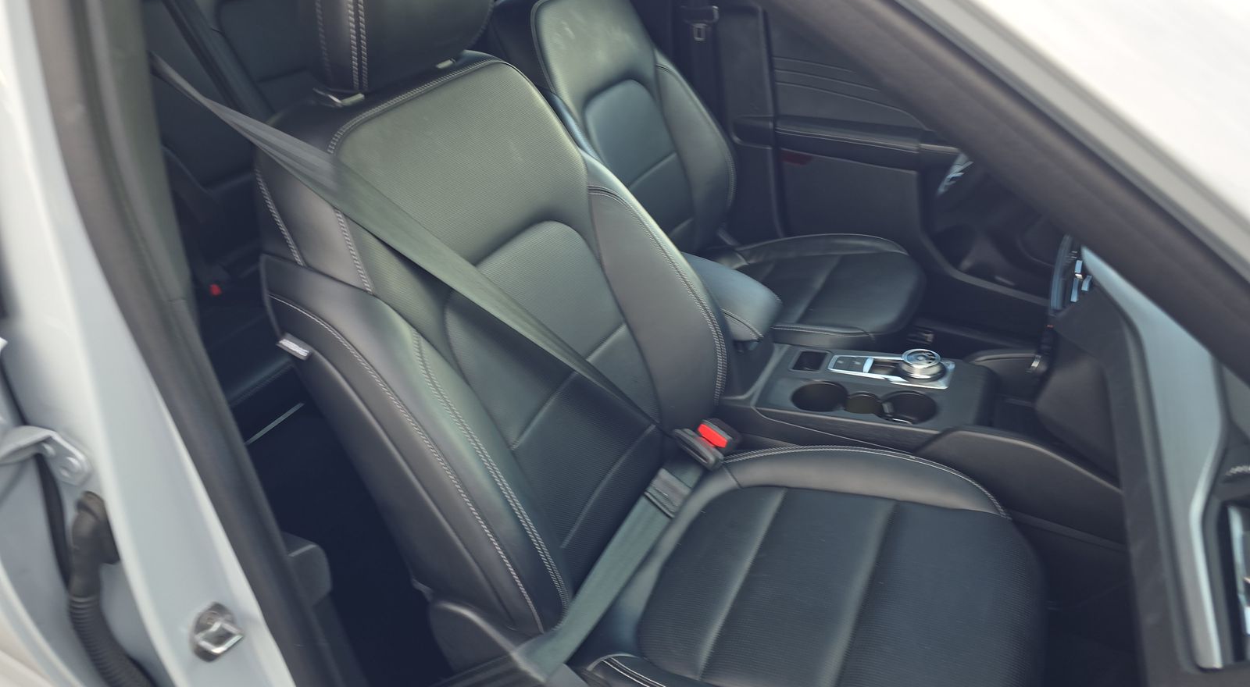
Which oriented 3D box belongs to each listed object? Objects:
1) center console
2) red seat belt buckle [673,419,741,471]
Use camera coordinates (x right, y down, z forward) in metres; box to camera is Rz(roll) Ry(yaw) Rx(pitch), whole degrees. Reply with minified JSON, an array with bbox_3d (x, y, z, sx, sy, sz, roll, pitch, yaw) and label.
[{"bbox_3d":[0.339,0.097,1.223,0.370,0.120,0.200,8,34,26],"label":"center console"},{"bbox_3d":[0.117,0.144,1.147,0.075,0.050,0.060,32,41,8],"label":"red seat belt buckle"}]

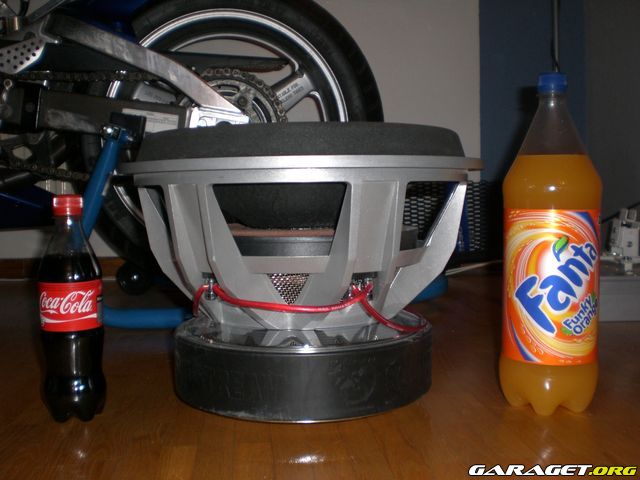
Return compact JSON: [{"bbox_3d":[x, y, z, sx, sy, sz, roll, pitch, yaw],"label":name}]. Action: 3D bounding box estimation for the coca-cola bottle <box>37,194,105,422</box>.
[{"bbox_3d":[-0.261,0.070,0.740,0.065,0.234,0.065,-1,4,0],"label":"coca-cola bottle"}]

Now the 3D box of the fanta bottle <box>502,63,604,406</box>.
[{"bbox_3d":[0.248,0.004,0.754,0.102,0.354,0.102,0,4,4],"label":"fanta bottle"}]

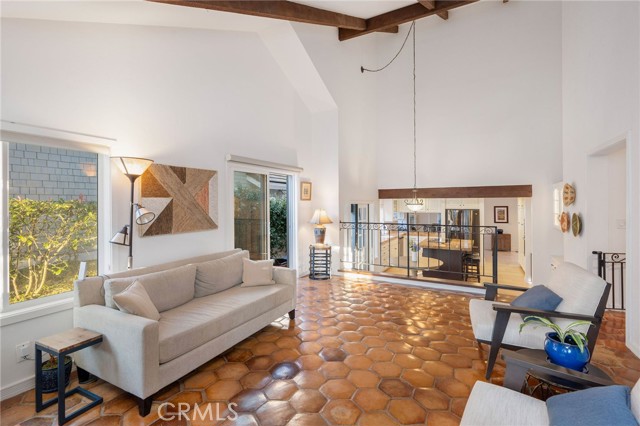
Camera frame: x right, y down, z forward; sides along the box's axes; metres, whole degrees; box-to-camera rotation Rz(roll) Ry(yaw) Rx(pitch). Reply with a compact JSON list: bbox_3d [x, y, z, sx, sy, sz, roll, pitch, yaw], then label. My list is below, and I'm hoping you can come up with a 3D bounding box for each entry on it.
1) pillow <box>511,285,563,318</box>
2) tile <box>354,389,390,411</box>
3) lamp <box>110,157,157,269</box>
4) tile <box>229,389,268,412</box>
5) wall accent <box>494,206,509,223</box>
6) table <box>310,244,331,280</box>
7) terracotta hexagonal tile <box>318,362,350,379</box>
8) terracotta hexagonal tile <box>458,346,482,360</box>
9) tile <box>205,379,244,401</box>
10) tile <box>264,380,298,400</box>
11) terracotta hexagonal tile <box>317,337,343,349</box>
[{"bbox_3d":[1.834,0.770,2.420,0.335,0.120,0.410,-45,-12,15],"label":"pillow"},{"bbox_3d":[0.372,1.368,2.069,0.265,0.020,0.238,0,1,-2],"label":"tile"},{"bbox_3d":[-1.737,0.424,2.635,0.370,1.830,0.370,1,1,28],"label":"lamp"},{"bbox_3d":[-0.503,1.344,2.018,0.273,0.018,0.236,0,1,-1],"label":"tile"},{"bbox_3d":[7.502,0.074,11.745,0.478,0.678,0.040,1,1,28],"label":"wall accent"},{"bbox_3d":[0.013,0.971,5.692,0.420,0.620,0.420,0,1,0],"label":"table"},{"bbox_3d":[0.127,1.360,2.440,0.265,0.020,0.238,0,1,-2],"label":"terracotta hexagonal tile"},{"bbox_3d":[1.425,1.328,2.679,0.273,0.018,0.236,0,1,-1],"label":"terracotta hexagonal tile"},{"bbox_3d":[-0.766,1.417,2.256,0.285,0.020,0.250,0,1,-2],"label":"tile"},{"bbox_3d":[-0.306,1.418,2.264,0.285,0.020,0.250,0,1,-2],"label":"tile"},{"bbox_3d":[0.104,1.349,2.947,0.265,0.020,0.238,0,1,-2],"label":"terracotta hexagonal tile"}]

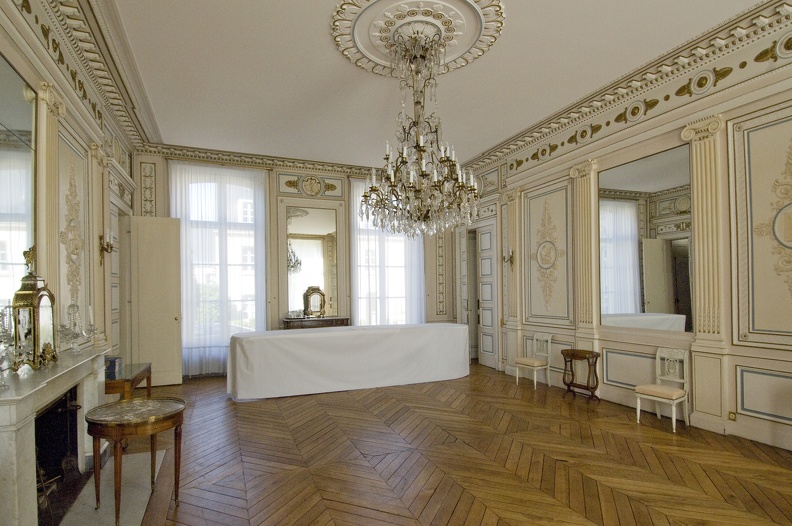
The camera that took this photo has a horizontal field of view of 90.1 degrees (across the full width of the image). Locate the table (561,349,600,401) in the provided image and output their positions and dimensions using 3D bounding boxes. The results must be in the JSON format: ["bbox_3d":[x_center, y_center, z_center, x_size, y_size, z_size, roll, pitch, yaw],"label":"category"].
[{"bbox_3d":[2.655,1.612,5.666,0.310,0.680,0.500,0,-2,-25],"label":"table"}]

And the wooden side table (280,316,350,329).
[{"bbox_3d":[-1.623,1.691,8.127,1.360,1.000,0.450,0,-2,-23],"label":"wooden side table"}]

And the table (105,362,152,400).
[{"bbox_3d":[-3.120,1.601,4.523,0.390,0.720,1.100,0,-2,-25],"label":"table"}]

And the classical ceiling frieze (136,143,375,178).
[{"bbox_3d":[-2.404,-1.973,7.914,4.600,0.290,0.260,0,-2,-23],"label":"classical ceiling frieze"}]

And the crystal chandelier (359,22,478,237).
[{"bbox_3d":[0.243,-1.392,4.139,1.250,2.200,1.250,0,-3,0],"label":"crystal chandelier"}]

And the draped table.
[{"bbox_3d":[-0.683,1.624,6.941,4.120,0.920,0.850,0,-2,-21],"label":"draped table"}]

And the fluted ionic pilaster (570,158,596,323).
[{"bbox_3d":[2.853,-0.266,5.971,0.140,2.430,0.350,0,-1,-25],"label":"fluted ionic pilaster"}]

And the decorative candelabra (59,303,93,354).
[{"bbox_3d":[-2.929,0.584,3.607,0.290,0.460,0.300,0,-2,-25],"label":"decorative candelabra"}]

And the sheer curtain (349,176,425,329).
[{"bbox_3d":[-0.107,0.198,8.899,1.820,4.030,0.160,0,-2,-23],"label":"sheer curtain"}]

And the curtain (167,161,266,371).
[{"bbox_3d":[-3.350,0.154,7.598,1.760,4.030,0.160,0,-2,-23],"label":"curtain"}]

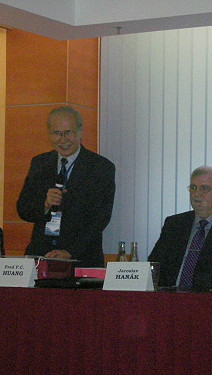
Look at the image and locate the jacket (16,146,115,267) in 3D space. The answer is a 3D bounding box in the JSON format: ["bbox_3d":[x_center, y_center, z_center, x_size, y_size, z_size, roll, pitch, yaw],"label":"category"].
[{"bbox_3d":[-0.217,0.141,6.380,0.530,0.710,0.380,-1,-4,24],"label":"jacket"}]

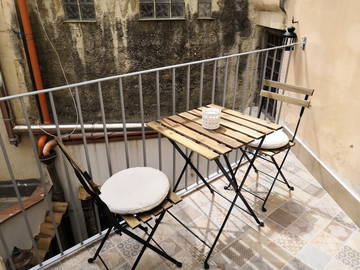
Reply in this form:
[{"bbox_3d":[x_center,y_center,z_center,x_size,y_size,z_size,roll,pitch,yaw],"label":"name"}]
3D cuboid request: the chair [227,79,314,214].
[{"bbox_3d":[0.627,0.059,2.053,0.406,0.800,0.386,-19,30,-37],"label":"chair"}]

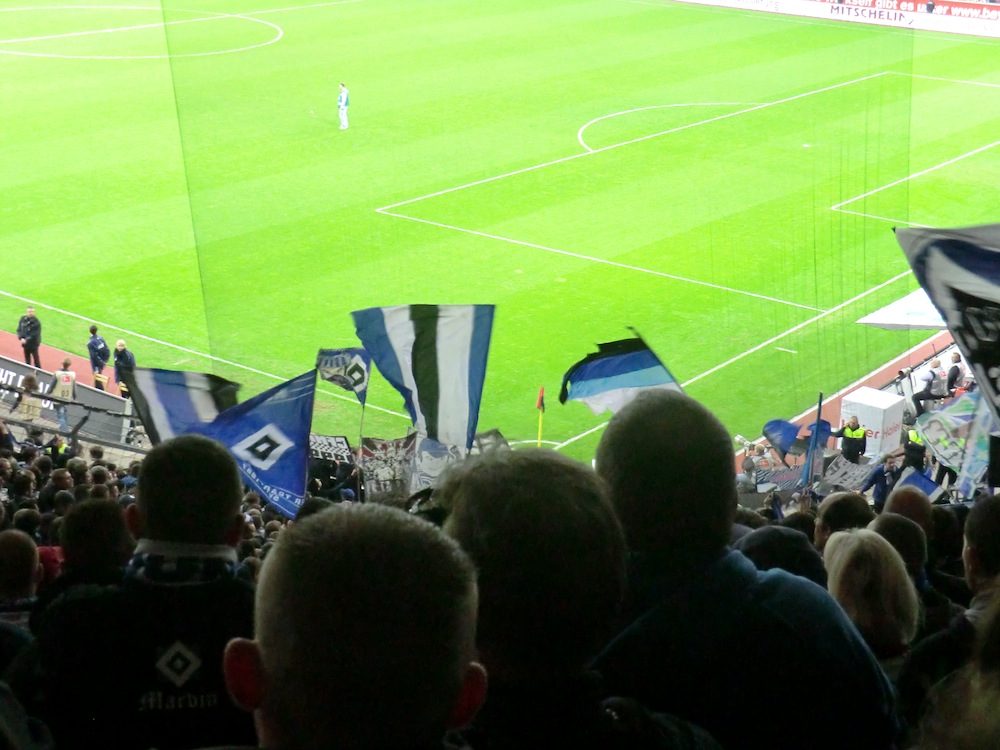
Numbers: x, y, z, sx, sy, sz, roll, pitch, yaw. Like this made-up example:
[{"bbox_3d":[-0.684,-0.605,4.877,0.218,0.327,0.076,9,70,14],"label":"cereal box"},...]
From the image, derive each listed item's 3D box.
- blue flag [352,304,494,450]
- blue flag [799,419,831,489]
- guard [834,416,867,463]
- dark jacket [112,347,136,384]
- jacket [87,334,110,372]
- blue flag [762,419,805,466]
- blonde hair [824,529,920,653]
[{"bbox_3d":[-1.035,0.020,21.500,1.900,1.950,0.400,1,20,-2],"label":"blue flag"},{"bbox_3d":[5.518,1.369,27.700,0.550,1.220,0.350,5,20,8],"label":"blue flag"},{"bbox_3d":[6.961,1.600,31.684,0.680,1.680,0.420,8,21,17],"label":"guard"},{"bbox_3d":[-8.130,-0.184,34.400,0.360,0.820,0.540,-16,26,-40],"label":"dark jacket"},{"bbox_3d":[-8.945,-0.490,35.400,0.540,0.780,0.340,-16,26,-40],"label":"jacket"},{"bbox_3d":[5.049,1.202,28.300,0.750,0.820,0.400,5,20,8],"label":"blue flag"},{"bbox_3d":[0.863,0.509,3.700,0.220,0.300,0.250,4,20,7],"label":"blonde hair"}]

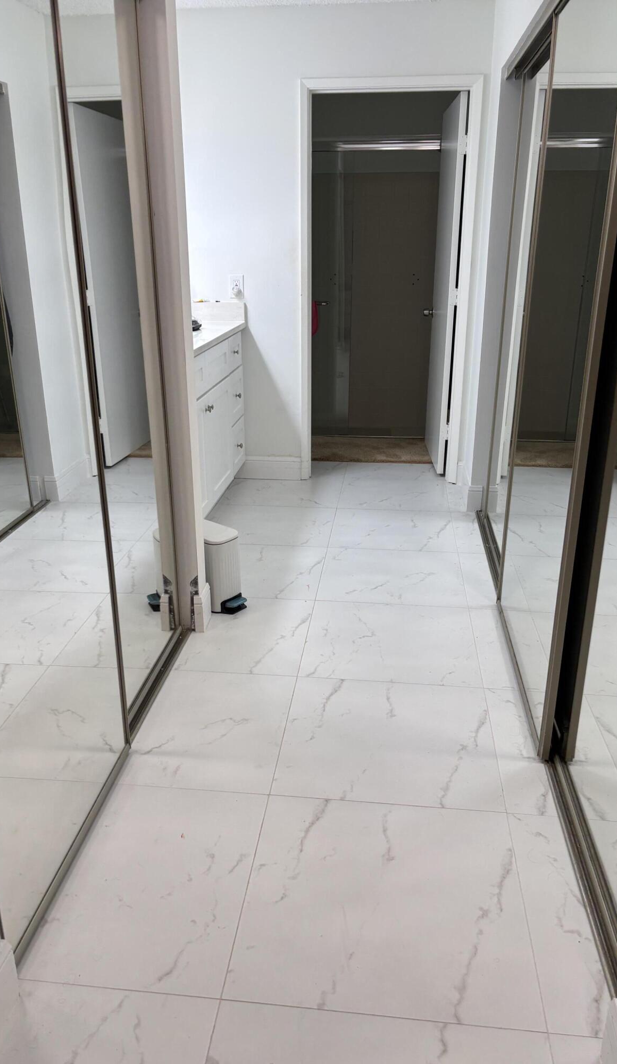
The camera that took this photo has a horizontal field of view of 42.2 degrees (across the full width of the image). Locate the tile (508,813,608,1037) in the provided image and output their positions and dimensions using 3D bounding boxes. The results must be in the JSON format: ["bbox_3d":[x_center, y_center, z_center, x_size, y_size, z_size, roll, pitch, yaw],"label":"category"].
[{"bbox_3d":[0.541,0.816,1.727,0.145,0.010,0.601,2,20,6],"label":"tile"}]

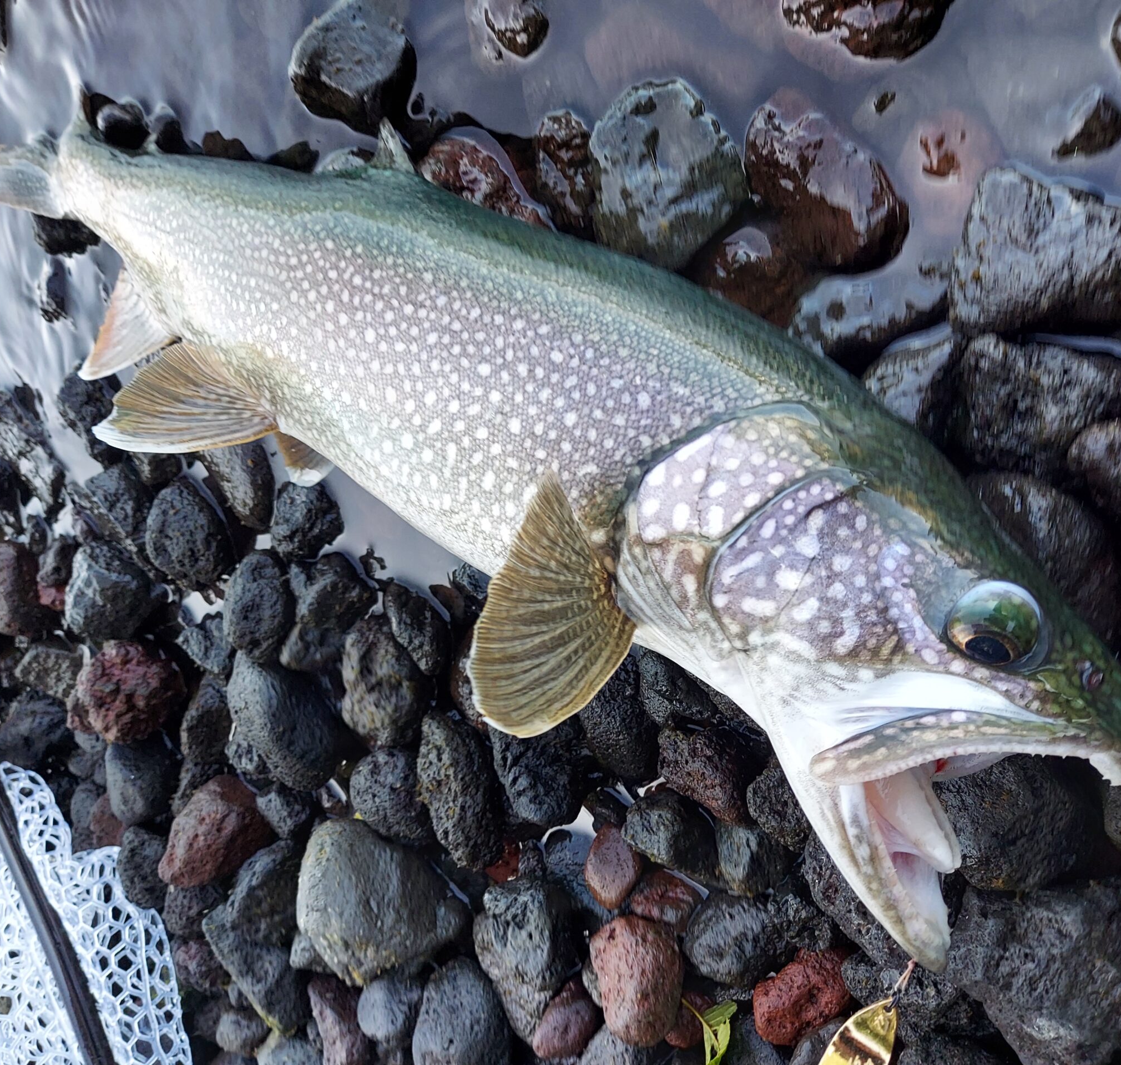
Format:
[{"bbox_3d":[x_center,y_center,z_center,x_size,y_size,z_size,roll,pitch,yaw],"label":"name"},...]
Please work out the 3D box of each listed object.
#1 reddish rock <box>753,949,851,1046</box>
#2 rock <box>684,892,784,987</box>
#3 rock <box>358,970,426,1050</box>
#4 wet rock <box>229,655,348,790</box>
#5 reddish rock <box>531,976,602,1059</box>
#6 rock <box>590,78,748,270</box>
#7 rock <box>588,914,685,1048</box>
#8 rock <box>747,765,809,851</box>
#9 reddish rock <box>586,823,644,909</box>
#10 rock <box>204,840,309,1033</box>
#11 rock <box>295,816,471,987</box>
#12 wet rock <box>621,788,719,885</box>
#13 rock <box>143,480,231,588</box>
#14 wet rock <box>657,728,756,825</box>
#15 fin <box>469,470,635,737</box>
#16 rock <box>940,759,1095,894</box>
[{"bbox_3d":[0.078,0.152,0.334,0.028,0.027,0.041,51,120,28],"label":"reddish rock"},{"bbox_3d":[0.067,0.158,0.399,0.042,0.032,0.034,-29,77,34],"label":"rock"},{"bbox_3d":[-0.083,0.234,0.502,0.036,0.029,0.036,0,90,38],"label":"rock"},{"bbox_3d":[-0.152,0.105,0.572,0.083,0.056,0.066,42,114,30],"label":"wet rock"},{"bbox_3d":[0.002,0.191,0.403,0.027,0.026,0.040,46,118,30],"label":"reddish rock"},{"bbox_3d":[0.045,-0.154,0.441,0.073,0.049,0.079,0,90,38],"label":"rock"},{"bbox_3d":[0.030,0.180,0.413,0.040,0.034,0.051,0,90,38],"label":"rock"},{"bbox_3d":[0.076,0.096,0.351,0.026,0.022,0.031,-42,65,32],"label":"rock"},{"bbox_3d":[0.021,0.130,0.400,0.022,0.021,0.034,-2,89,40],"label":"reddish rock"},{"bbox_3d":[-0.168,0.227,0.575,0.060,0.054,0.106,-19,82,35],"label":"rock"},{"bbox_3d":[-0.089,0.182,0.510,0.102,0.068,0.076,5,96,36],"label":"rock"},{"bbox_3d":[0.044,0.122,0.413,0.046,0.031,0.032,31,111,30],"label":"wet rock"},{"bbox_3d":[-0.211,0.000,0.582,0.049,0.044,0.065,-28,73,37],"label":"rock"},{"bbox_3d":[0.059,0.099,0.417,0.042,0.033,0.040,0,90,38],"label":"wet rock"},{"bbox_3d":[-0.003,0.028,0.333,0.051,0.020,0.080,39,112,17],"label":"fin"},{"bbox_3d":[0.147,0.093,0.336,0.054,0.042,0.046,-44,68,30],"label":"rock"}]

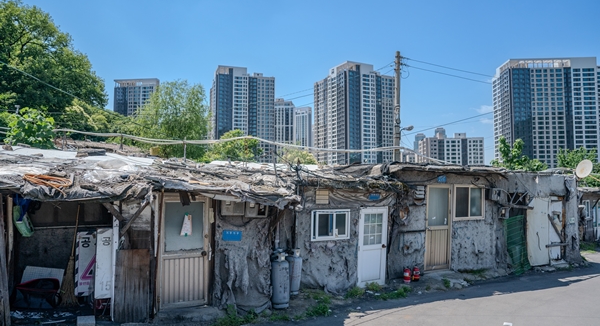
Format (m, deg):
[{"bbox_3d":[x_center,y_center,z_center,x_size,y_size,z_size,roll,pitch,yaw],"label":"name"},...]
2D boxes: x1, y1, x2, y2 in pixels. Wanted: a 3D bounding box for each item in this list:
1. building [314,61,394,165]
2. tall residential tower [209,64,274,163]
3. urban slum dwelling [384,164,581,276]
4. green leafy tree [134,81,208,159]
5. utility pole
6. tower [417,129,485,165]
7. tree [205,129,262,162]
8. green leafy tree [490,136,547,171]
[{"bbox_3d":[39.500,-22.774,299.160,40.000,95.000,44.000,2,-4,-27],"label":"building"},{"bbox_3d":[-46.000,-22.714,315.191,44.000,97.000,32.000,2,-4,-24],"label":"tall residential tower"},{"bbox_3d":[3.826,1.380,10.999,5.600,2.300,4.000,1,-4,-18],"label":"urban slum dwelling"},{"bbox_3d":[-7.900,-0.659,24.096,4.400,8.500,4.400,0,-4,0],"label":"green leafy tree"},{"bbox_3d":[4.022,-0.730,16.585,0.350,7.650,0.350,0,-4,0],"label":"utility pole"},{"bbox_3d":[112.000,2.105,296.509,42.000,47.000,18.000,0,-4,-3],"label":"tower"},{"bbox_3d":[-3.300,0.898,19.984,2.900,4.850,2.800,0,-4,0],"label":"tree"},{"bbox_3d":[8.200,0.992,14.967,2.100,4.000,2.100,0,-4,0],"label":"green leafy tree"}]

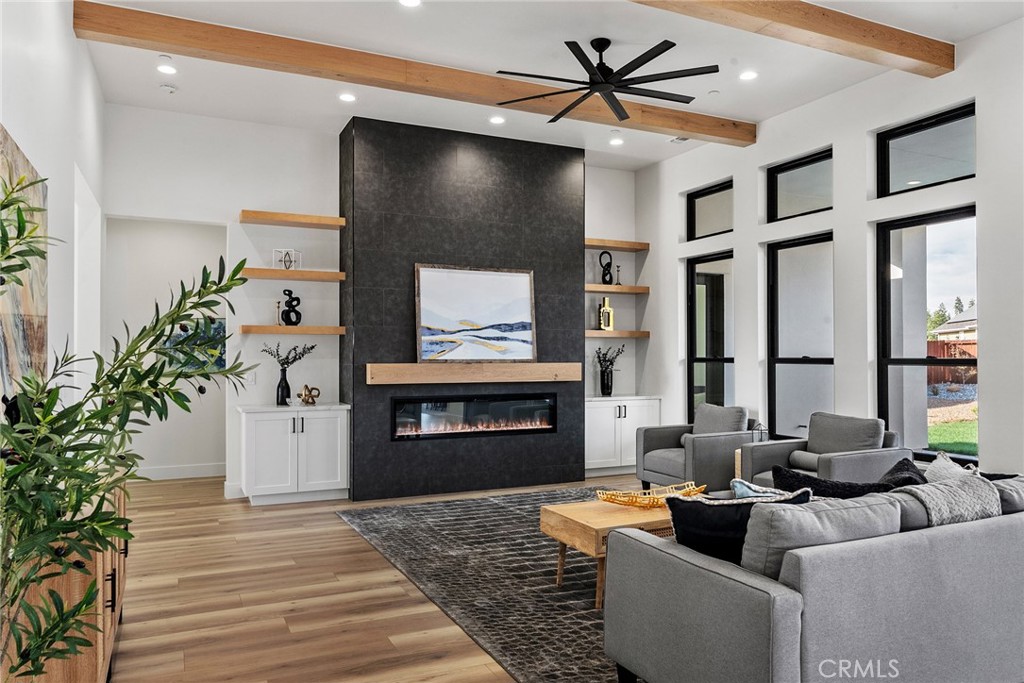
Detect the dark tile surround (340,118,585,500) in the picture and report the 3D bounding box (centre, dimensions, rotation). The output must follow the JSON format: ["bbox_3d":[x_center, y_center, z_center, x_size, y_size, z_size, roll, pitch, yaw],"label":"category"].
[{"bbox_3d":[-0.412,-0.261,6.324,2.200,3.175,0.526,0,-1,-24],"label":"dark tile surround"}]

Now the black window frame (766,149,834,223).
[{"bbox_3d":[2.358,-1.226,5.467,0.094,0.478,0.756,0,-1,-24],"label":"black window frame"}]

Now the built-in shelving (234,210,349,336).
[{"bbox_3d":[-1.860,-0.559,5.836,0.846,1.012,0.239,0,-1,-24],"label":"built-in shelving"}]

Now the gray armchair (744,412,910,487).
[{"bbox_3d":[2.008,0.859,4.369,0.790,0.810,0.710,1,-1,-26],"label":"gray armchair"}]

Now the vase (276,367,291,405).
[{"bbox_3d":[-1.862,0.376,5.575,0.115,0.310,0.115,0,-1,-24],"label":"vase"}]

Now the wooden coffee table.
[{"bbox_3d":[0.689,1.050,3.497,0.960,0.397,0.480,0,-1,-24],"label":"wooden coffee table"}]

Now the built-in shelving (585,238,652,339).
[{"bbox_3d":[0.963,-0.535,7.093,0.935,1.004,0.255,0,-1,-24],"label":"built-in shelving"}]

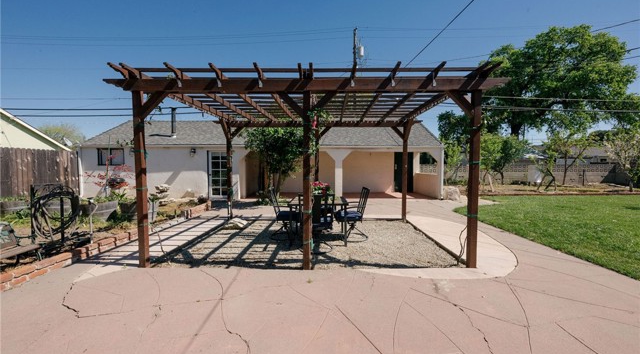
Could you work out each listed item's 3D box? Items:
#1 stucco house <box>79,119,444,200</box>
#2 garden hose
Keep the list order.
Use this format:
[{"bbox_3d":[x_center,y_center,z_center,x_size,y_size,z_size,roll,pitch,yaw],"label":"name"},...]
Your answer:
[{"bbox_3d":[-2.411,-0.957,12.607,14.800,3.650,5.200,0,3,1],"label":"stucco house"},{"bbox_3d":[-4.517,0.651,4.272,0.580,0.920,0.220,-1,3,-19],"label":"garden hose"}]

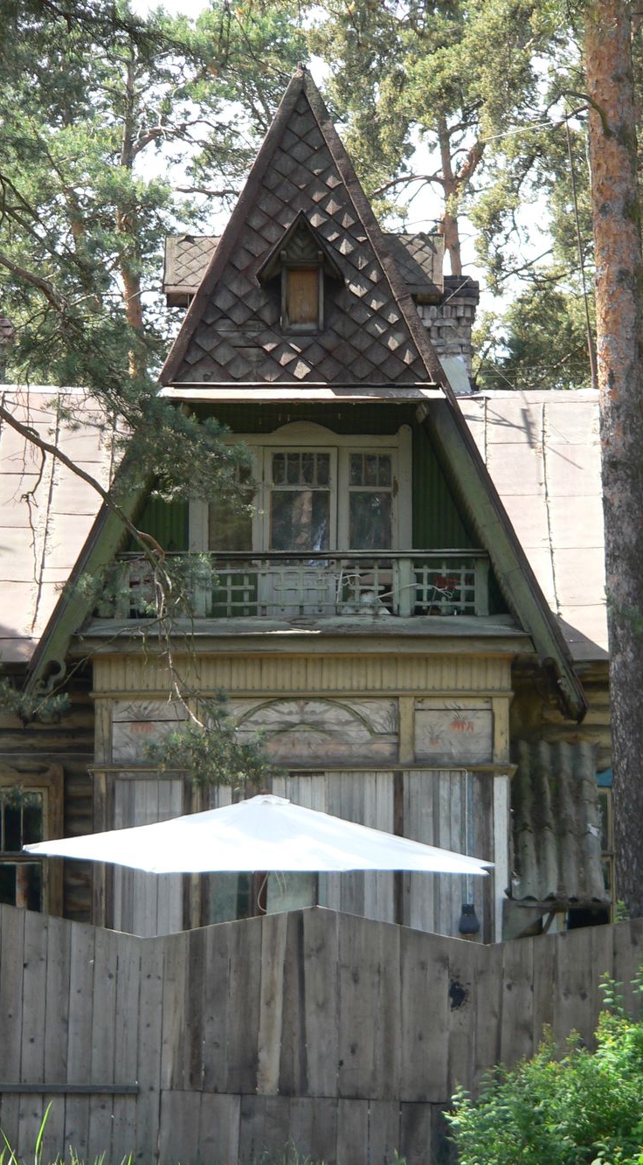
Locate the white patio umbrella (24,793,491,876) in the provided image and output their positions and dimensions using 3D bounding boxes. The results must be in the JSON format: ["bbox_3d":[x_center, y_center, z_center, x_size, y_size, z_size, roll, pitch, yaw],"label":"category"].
[{"bbox_3d":[-0.386,2.480,33.400,2.900,2.450,2.900,0,-4,0],"label":"white patio umbrella"}]

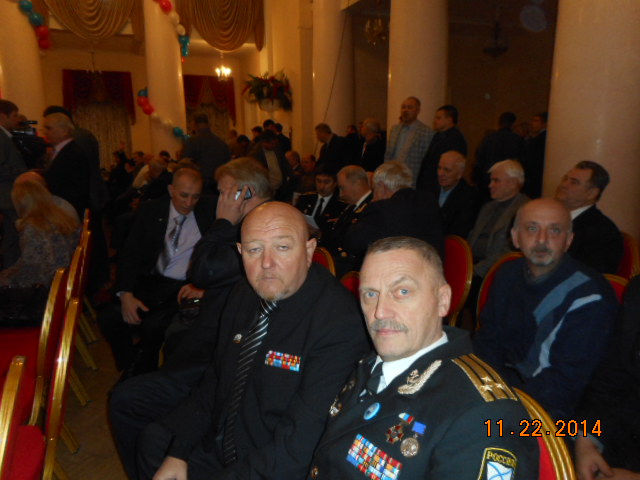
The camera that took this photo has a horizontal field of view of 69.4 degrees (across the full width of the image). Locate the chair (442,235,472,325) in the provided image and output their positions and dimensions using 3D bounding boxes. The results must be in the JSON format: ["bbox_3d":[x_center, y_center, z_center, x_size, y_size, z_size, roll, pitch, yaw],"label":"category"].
[{"bbox_3d":[0.475,0.451,2.432,0.560,0.930,0.450,-5,13,-17],"label":"chair"}]

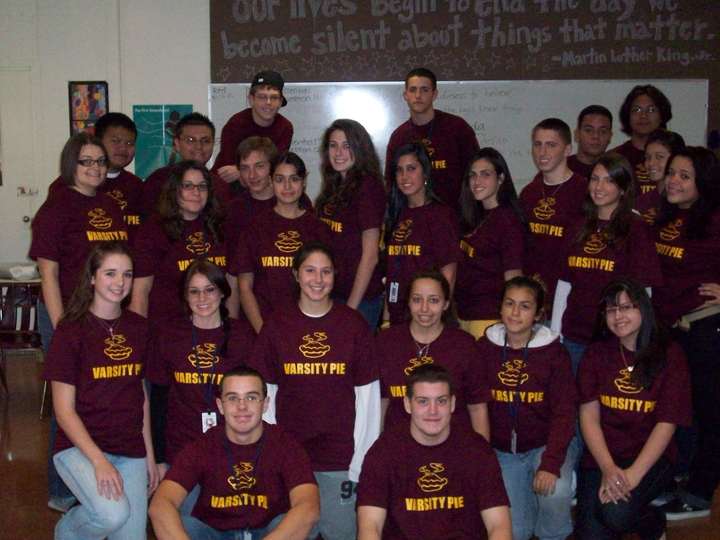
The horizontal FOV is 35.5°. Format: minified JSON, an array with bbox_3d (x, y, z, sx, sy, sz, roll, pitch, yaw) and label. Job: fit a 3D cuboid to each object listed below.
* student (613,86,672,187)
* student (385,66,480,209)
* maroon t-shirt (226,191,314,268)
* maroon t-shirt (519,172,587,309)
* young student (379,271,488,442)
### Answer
[{"bbox_3d":[1.384,0.018,5.549,0.520,1.846,0.320,2,8,14],"label":"student"},{"bbox_3d":[0.374,-0.223,5.918,0.500,1.680,0.320,1,5,14],"label":"student"},{"bbox_3d":[-0.410,-0.011,5.150,0.460,0.670,0.280,-1,5,-8],"label":"maroon t-shirt"},{"bbox_3d":[0.862,-0.098,5.009,0.480,0.680,0.280,6,10,40],"label":"maroon t-shirt"},{"bbox_3d":[0.289,0.553,4.464,0.480,1.090,0.580,1,5,15],"label":"young student"}]

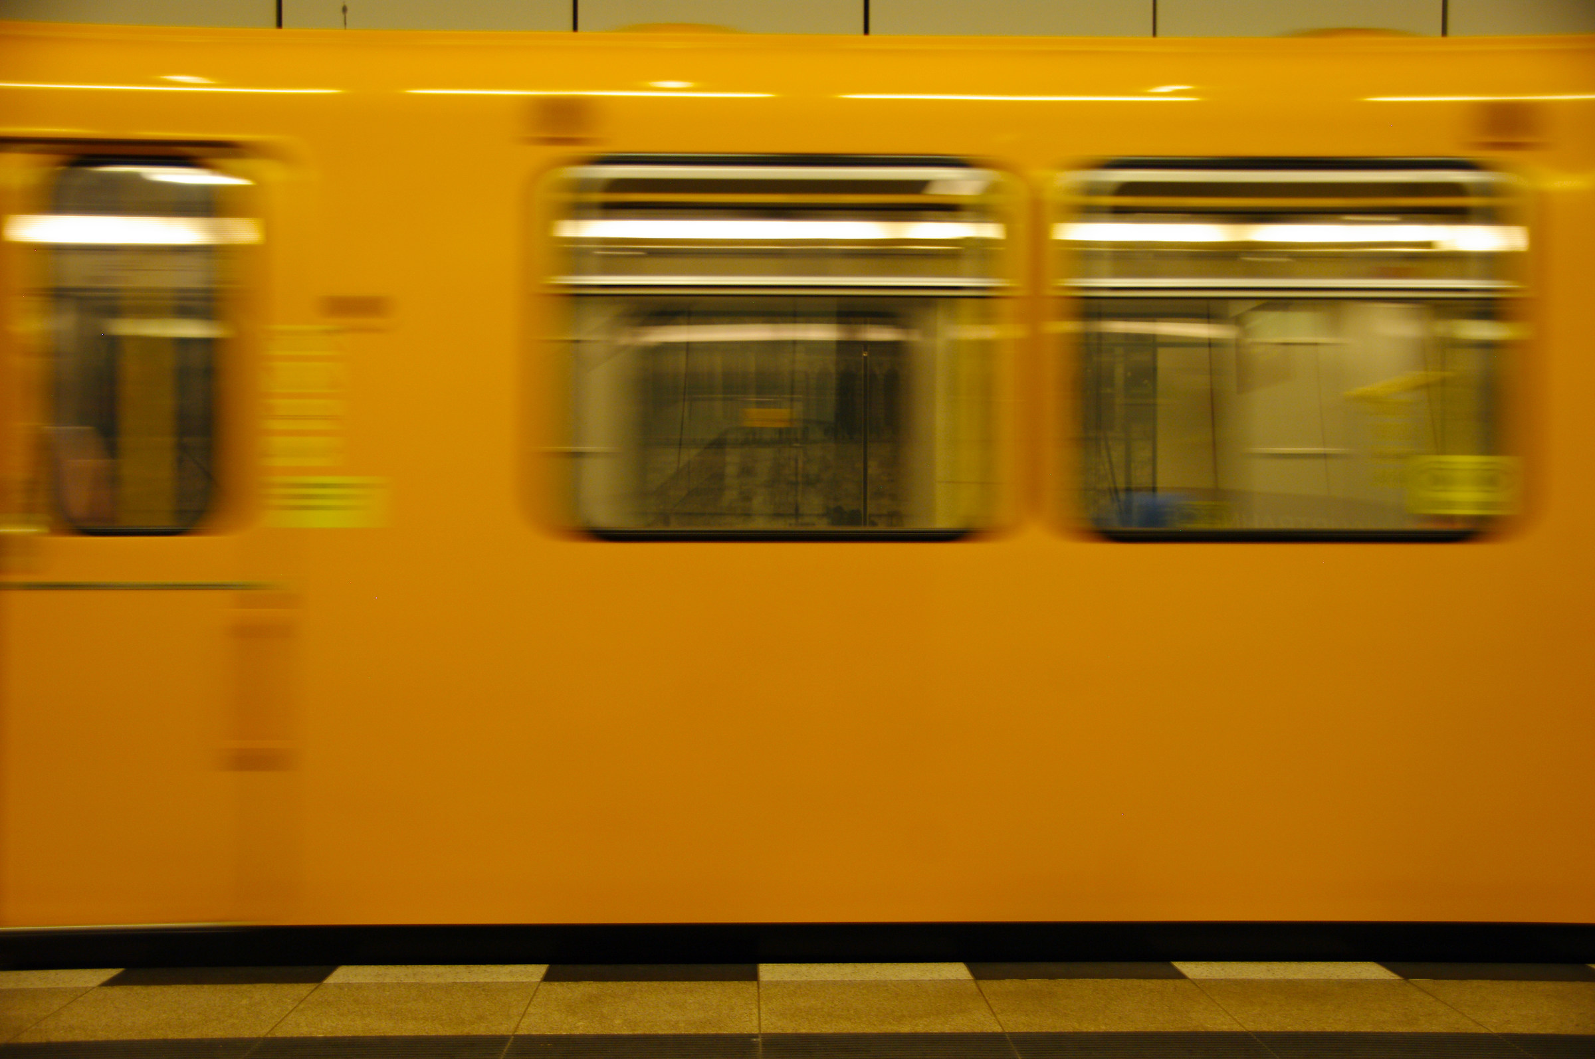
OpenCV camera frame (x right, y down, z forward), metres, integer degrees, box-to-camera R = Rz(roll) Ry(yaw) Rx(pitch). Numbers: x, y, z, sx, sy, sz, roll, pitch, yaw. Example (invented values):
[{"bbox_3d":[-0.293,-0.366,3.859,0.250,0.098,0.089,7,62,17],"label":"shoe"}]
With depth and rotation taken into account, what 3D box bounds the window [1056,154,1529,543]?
[{"bbox_3d":[1.224,-0.447,4.424,1.120,0.940,0.080,0,-2,-1],"label":"window"}]

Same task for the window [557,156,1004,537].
[{"bbox_3d":[-0.044,-0.451,4.400,1.120,0.940,0.080,0,-2,-1],"label":"window"}]

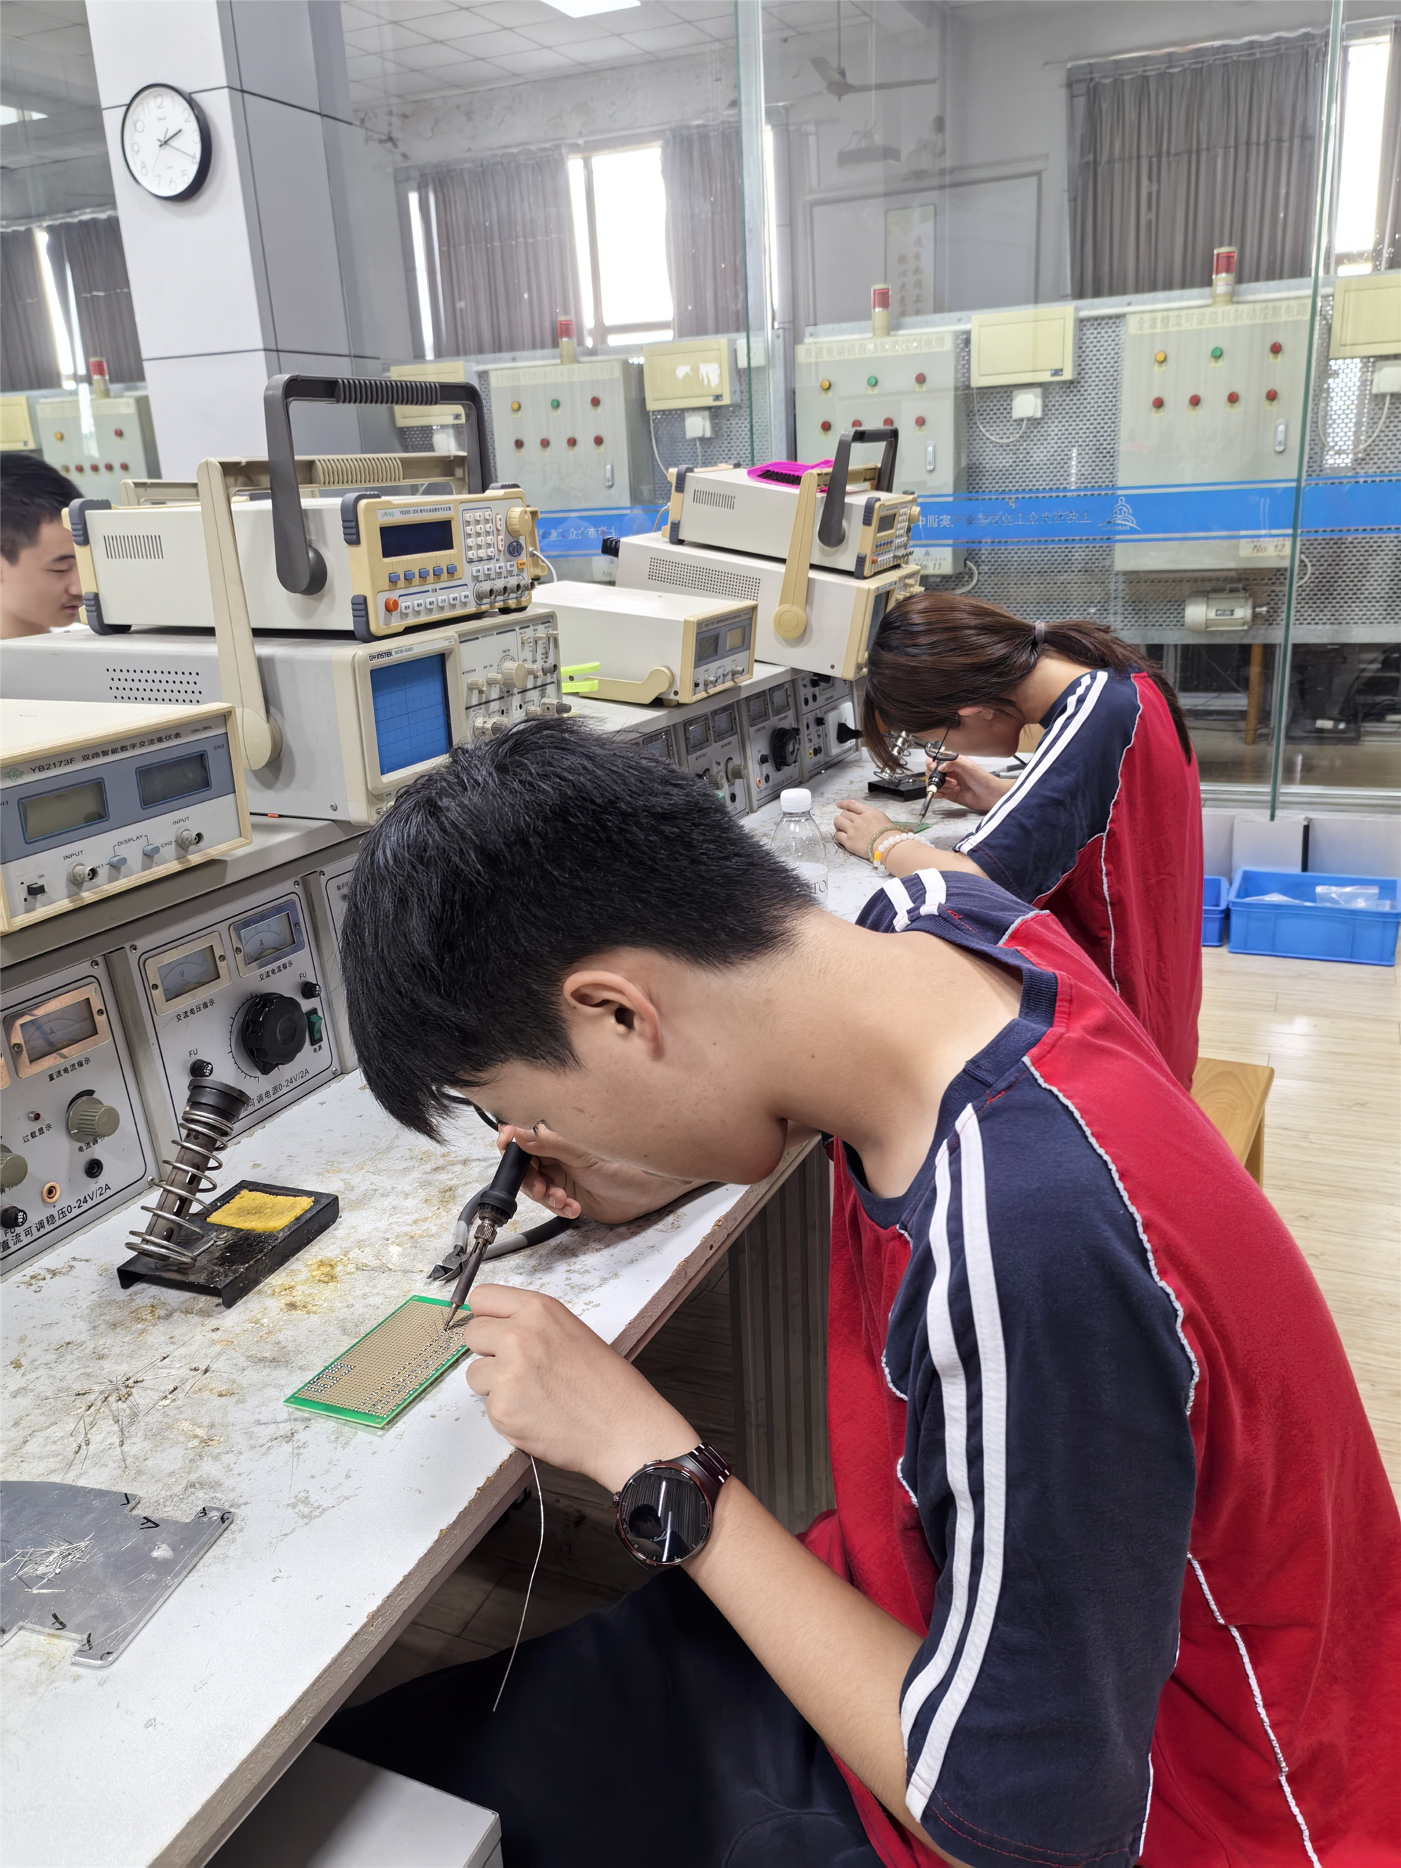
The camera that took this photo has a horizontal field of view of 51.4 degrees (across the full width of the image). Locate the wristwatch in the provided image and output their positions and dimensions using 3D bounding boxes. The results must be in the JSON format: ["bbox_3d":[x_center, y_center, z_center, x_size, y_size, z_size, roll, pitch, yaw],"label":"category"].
[{"bbox_3d":[-0.017,0.293,0.738,0.064,0.052,0.050,-37,73,-26],"label":"wristwatch"}]

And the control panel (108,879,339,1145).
[{"bbox_3d":[-0.379,0.070,1.246,0.043,0.193,0.216,0,17,26],"label":"control panel"}]

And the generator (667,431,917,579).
[{"bbox_3d":[0.171,-0.720,2.374,0.363,0.217,0.295,15,23,18],"label":"generator"}]

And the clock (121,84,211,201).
[{"bbox_3d":[-1.610,-2.383,4.391,0.305,0.305,0.042,5,19,23],"label":"clock"}]

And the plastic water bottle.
[{"bbox_3d":[0.099,-0.036,1.453,0.062,0.218,0.062,6,20,25],"label":"plastic water bottle"}]

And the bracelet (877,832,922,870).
[{"bbox_3d":[0.259,-0.098,1.840,0.070,0.062,0.014,-9,19,-18],"label":"bracelet"}]

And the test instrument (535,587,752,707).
[{"bbox_3d":[-0.102,-0.412,2.055,0.324,0.117,0.245,11,22,20],"label":"test instrument"}]

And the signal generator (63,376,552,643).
[{"bbox_3d":[-0.367,-0.398,1.374,0.363,0.217,0.295,5,20,24],"label":"signal generator"}]

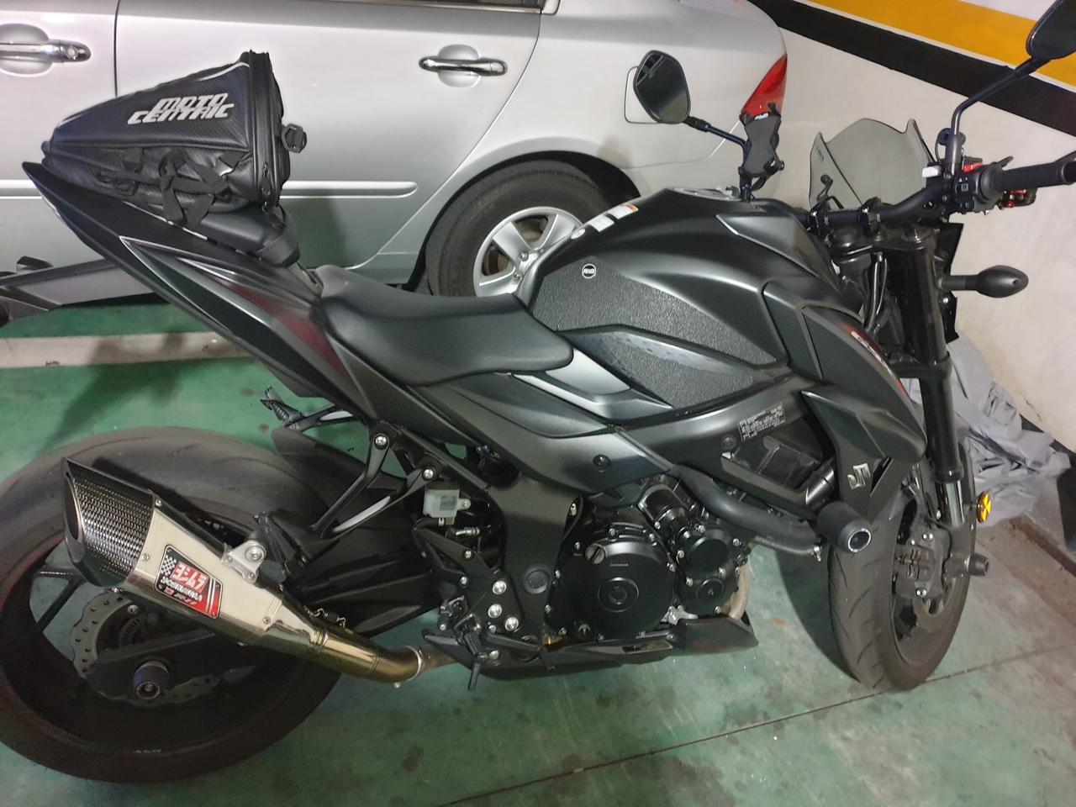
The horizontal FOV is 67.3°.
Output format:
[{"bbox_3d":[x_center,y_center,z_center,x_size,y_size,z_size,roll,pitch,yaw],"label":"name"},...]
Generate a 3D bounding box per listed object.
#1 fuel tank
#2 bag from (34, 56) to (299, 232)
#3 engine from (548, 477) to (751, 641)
[{"bbox_3d":[0.200,-0.176,1.335,0.500,0.320,0.364,-1,22,-15],"label":"fuel tank"},{"bbox_3d":[-0.484,-0.364,1.067,0.310,0.205,0.250,-1,22,-15],"label":"bag"},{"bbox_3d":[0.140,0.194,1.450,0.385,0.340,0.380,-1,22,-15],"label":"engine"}]

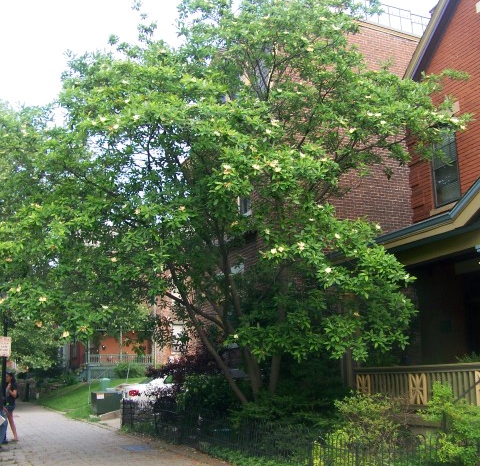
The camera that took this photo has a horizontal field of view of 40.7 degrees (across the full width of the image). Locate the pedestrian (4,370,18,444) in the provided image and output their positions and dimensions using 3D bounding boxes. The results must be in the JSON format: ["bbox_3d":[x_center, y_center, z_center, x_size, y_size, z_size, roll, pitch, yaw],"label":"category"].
[{"bbox_3d":[-5.464,4.140,15.522,0.400,1.600,0.450,2,-13,-11],"label":"pedestrian"}]

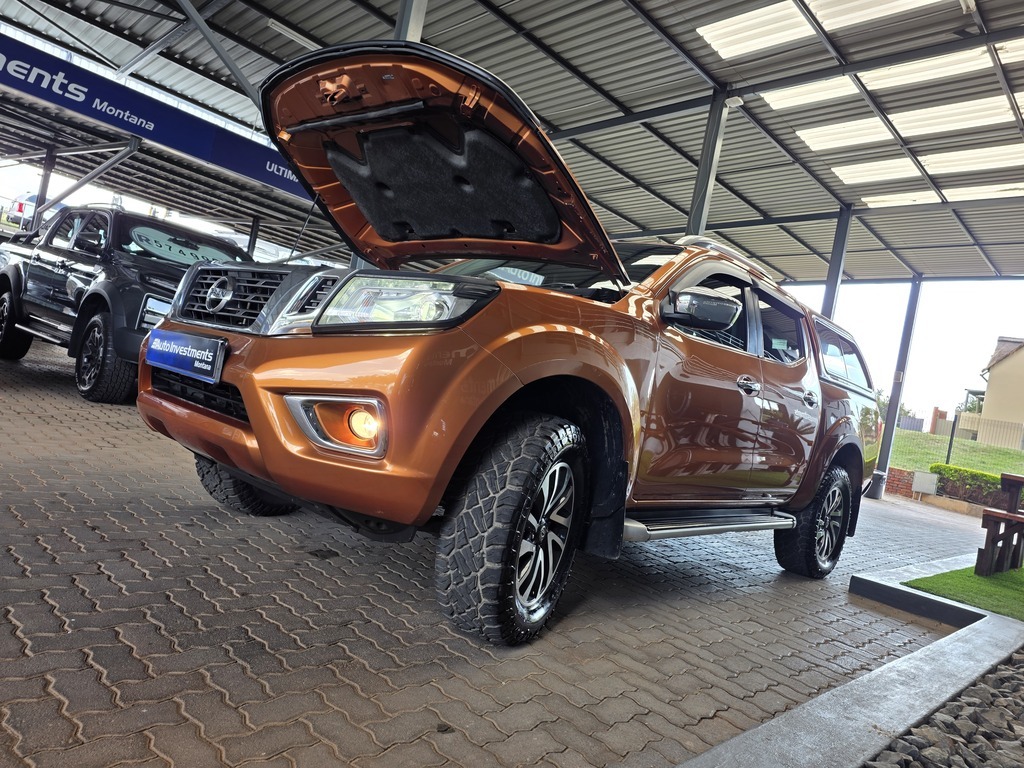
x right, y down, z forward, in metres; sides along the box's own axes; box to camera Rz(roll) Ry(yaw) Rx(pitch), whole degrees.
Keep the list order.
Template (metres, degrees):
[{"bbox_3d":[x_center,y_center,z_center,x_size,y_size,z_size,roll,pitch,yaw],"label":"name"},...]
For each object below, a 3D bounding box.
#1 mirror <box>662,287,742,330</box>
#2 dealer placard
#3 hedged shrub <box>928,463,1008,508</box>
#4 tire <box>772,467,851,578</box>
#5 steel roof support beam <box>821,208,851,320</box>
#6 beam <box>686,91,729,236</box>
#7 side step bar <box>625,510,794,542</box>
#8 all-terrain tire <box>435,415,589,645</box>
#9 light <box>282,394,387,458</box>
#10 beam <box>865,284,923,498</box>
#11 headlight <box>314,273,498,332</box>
[{"bbox_3d":[0.782,-0.307,2.787,0.255,0.185,0.190,10,-1,42],"label":"mirror"},{"bbox_3d":[-1.083,-0.101,2.244,0.545,0.135,0.030,10,-1,42],"label":"dealer placard"},{"bbox_3d":[11.853,2.660,17.400,2.300,0.850,0.600,10,-1,36],"label":"hedged shrub"},{"bbox_3d":[2.077,0.928,4.679,0.265,0.765,0.770,10,-1,42],"label":"tire"},{"bbox_3d":[5.776,-0.663,12.763,0.185,5.490,0.185,10,-1,45],"label":"steel roof support beam"},{"bbox_3d":[2.398,-1.361,9.364,0.185,5.490,0.185,10,-1,45],"label":"beam"},{"bbox_3d":[1.002,0.695,3.384,0.180,0.100,1.880,10,-1,42],"label":"side step bar"},{"bbox_3d":[0.024,0.483,2.348,0.265,0.765,0.770,11,-1,22],"label":"all-terrain tire"},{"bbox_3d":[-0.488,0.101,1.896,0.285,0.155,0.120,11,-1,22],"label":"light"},{"bbox_3d":[9.405,0.090,16.610,0.185,5.490,0.185,10,-1,45],"label":"beam"},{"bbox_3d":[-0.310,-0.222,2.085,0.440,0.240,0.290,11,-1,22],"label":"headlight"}]

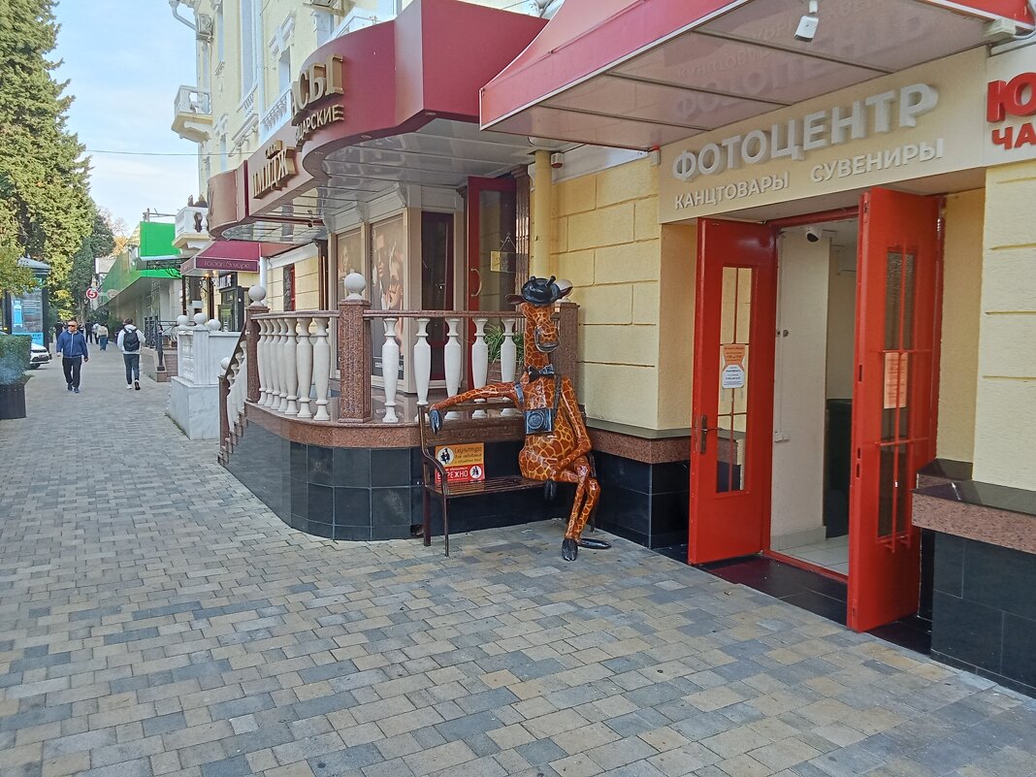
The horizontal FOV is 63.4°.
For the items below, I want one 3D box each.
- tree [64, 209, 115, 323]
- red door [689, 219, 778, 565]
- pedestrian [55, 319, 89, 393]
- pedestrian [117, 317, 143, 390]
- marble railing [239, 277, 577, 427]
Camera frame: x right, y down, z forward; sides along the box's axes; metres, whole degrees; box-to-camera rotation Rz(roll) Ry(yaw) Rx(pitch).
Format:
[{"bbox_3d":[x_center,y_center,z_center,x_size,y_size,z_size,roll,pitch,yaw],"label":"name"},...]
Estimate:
[{"bbox_3d":[-33.730,-8.824,66.000,4.000,11.100,4.000,-2,5,-28],"label":"tree"},{"bbox_3d":[1.429,0.038,5.629,0.620,2.250,0.060,-2,5,-27],"label":"red door"},{"bbox_3d":[-10.851,-0.791,20.400,0.720,1.750,0.450,-2,5,-28],"label":"pedestrian"},{"bbox_3d":[-9.631,-0.861,20.800,0.580,1.780,0.420,-2,5,-28],"label":"pedestrian"},{"bbox_3d":[-1.108,-0.396,7.556,2.250,1.140,2.650,-2,5,-28],"label":"marble railing"}]

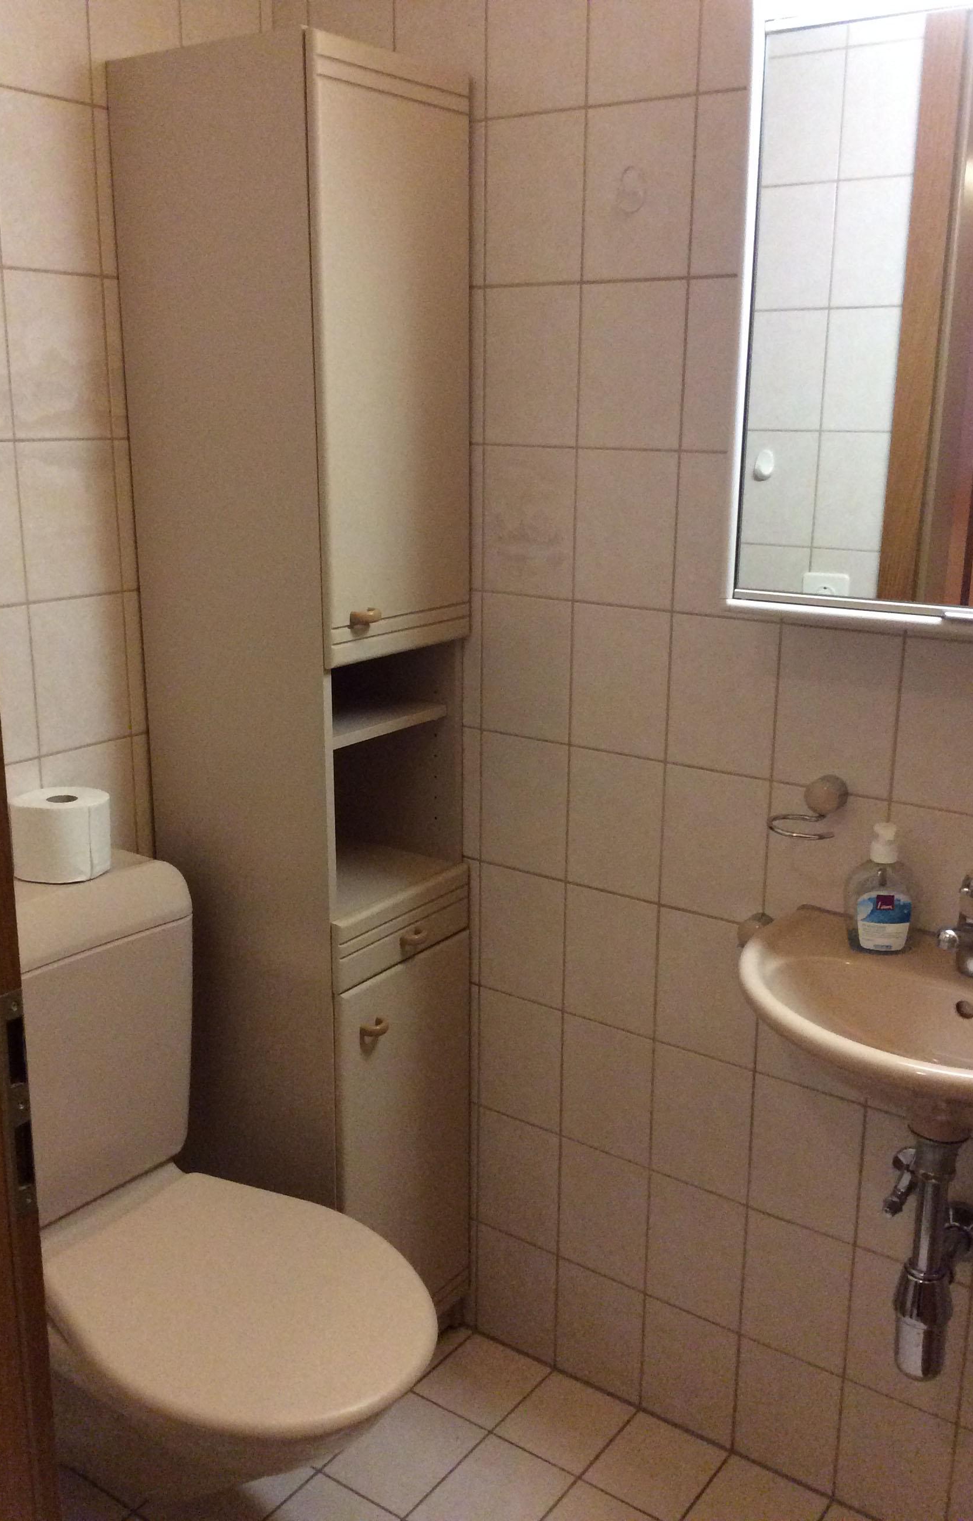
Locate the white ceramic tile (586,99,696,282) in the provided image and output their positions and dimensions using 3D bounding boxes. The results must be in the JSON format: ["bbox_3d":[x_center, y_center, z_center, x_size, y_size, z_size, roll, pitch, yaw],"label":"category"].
[{"bbox_3d":[0.185,-0.687,1.703,0.149,0.198,0.010,11,18,34],"label":"white ceramic tile"}]

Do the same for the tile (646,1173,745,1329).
[{"bbox_3d":[0.296,0.690,1.977,0.148,0.197,0.009,11,18,35],"label":"tile"}]

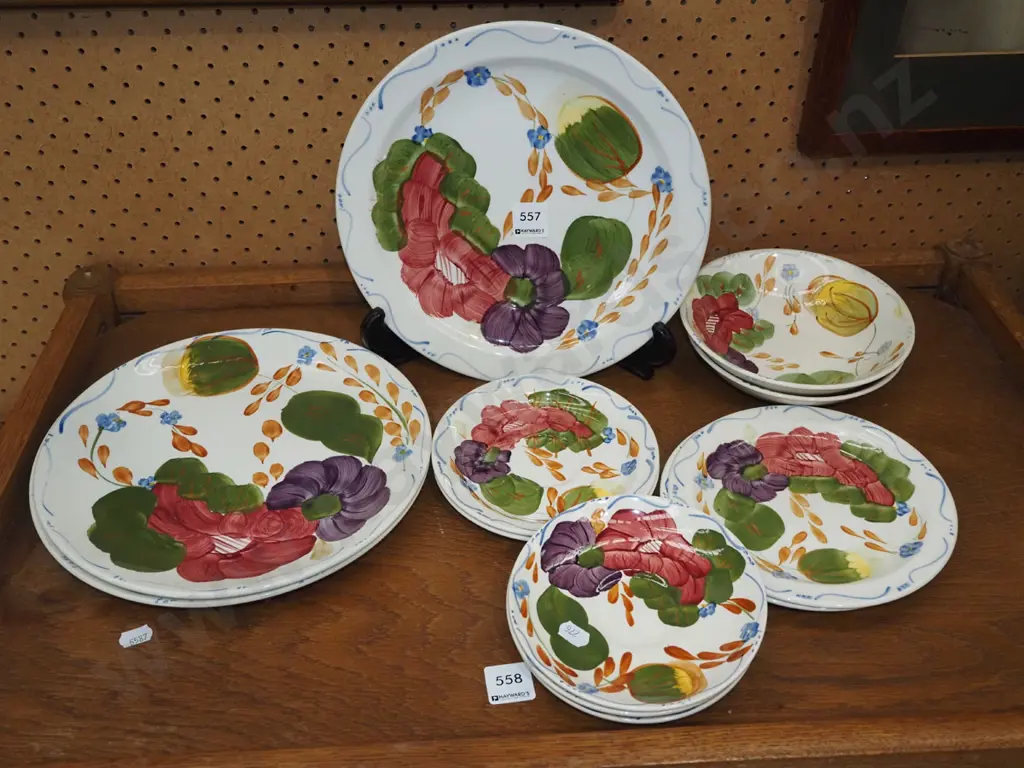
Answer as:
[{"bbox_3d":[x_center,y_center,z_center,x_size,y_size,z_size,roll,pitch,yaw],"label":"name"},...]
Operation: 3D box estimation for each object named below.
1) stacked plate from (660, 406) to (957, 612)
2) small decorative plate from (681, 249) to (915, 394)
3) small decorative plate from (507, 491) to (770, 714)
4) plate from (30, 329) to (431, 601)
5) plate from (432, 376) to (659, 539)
[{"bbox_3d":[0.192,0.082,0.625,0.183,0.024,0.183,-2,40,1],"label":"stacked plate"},{"bbox_3d":[0.212,-0.041,0.722,0.173,0.035,0.173,-1,41,0],"label":"small decorative plate"},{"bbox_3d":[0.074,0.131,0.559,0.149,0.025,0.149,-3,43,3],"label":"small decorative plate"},{"bbox_3d":[-0.184,0.050,0.648,0.258,0.025,0.258,1,40,-1],"label":"plate"},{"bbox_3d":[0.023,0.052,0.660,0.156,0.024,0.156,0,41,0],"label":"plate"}]

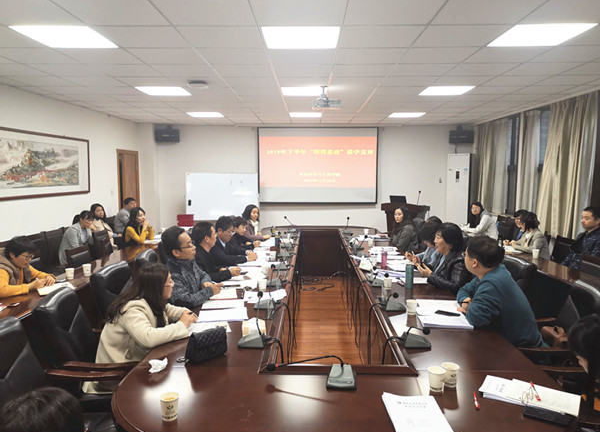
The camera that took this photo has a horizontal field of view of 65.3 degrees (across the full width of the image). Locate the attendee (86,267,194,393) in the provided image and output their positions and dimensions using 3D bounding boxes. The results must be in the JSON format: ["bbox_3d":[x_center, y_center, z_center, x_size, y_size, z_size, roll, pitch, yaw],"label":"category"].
[{"bbox_3d":[-0.922,0.810,2.764,0.720,1.165,0.570,-2,5,-20],"label":"attendee"}]

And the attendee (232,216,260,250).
[{"bbox_3d":[-0.755,0.551,5.709,0.700,1.165,0.520,0,5,-2],"label":"attendee"}]

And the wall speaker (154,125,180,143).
[{"bbox_3d":[-2.705,-1.647,9.553,0.500,0.290,0.300,-1,5,-7],"label":"wall speaker"}]

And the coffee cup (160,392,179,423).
[{"bbox_3d":[-0.507,0.747,1.816,0.074,0.088,0.074,0,5,0],"label":"coffee cup"}]

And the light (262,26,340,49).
[{"bbox_3d":[0.013,-1.389,3.619,0.600,0.060,0.600,0,5,1],"label":"light"}]

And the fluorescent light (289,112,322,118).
[{"bbox_3d":[0.110,-1.826,8.359,0.590,0.050,0.590,0,5,1],"label":"fluorescent light"}]

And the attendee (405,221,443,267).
[{"bbox_3d":[1.305,0.631,4.796,0.700,1.175,0.520,0,5,4],"label":"attendee"}]

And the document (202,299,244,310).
[{"bbox_3d":[-0.507,0.604,3.167,0.290,0.012,0.210,0,5,-5],"label":"document"}]

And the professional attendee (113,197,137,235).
[{"bbox_3d":[-2.842,0.291,7.978,0.700,1.220,0.500,-1,5,-7],"label":"professional attendee"}]

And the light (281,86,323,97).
[{"bbox_3d":[0.061,-1.607,5.981,0.590,0.060,0.590,0,5,1],"label":"light"}]

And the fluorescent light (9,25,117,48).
[{"bbox_3d":[-1.791,-1.386,3.618,0.590,0.050,0.590,0,5,1],"label":"fluorescent light"}]

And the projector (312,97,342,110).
[{"bbox_3d":[0.328,-1.333,5.575,0.360,0.125,0.280,0,5,1],"label":"projector"}]

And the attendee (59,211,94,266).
[{"bbox_3d":[-2.771,0.511,5.932,0.750,1.195,0.580,1,5,13],"label":"attendee"}]

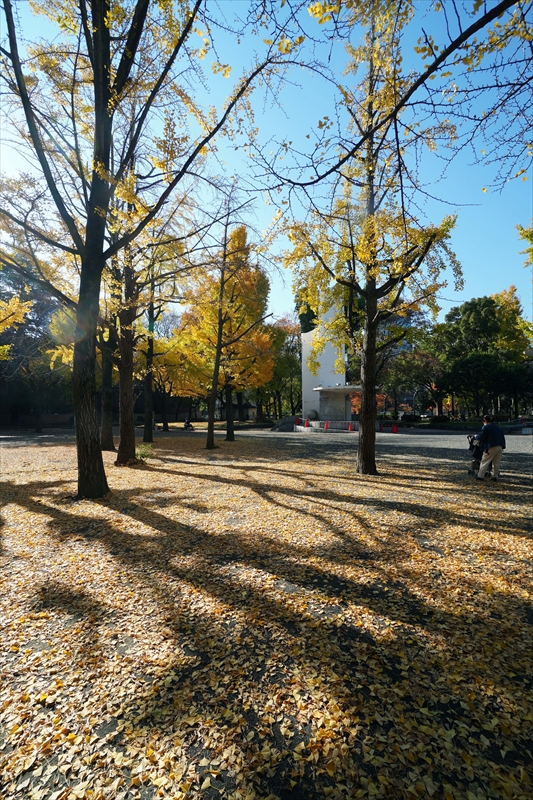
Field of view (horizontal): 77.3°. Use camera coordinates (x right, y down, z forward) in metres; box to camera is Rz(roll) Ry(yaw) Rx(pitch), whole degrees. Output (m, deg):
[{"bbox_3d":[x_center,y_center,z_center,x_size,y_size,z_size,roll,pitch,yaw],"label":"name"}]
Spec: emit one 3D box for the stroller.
[{"bbox_3d":[5.560,1.460,8.650,0.520,1.050,0.820,0,-2,-12],"label":"stroller"}]

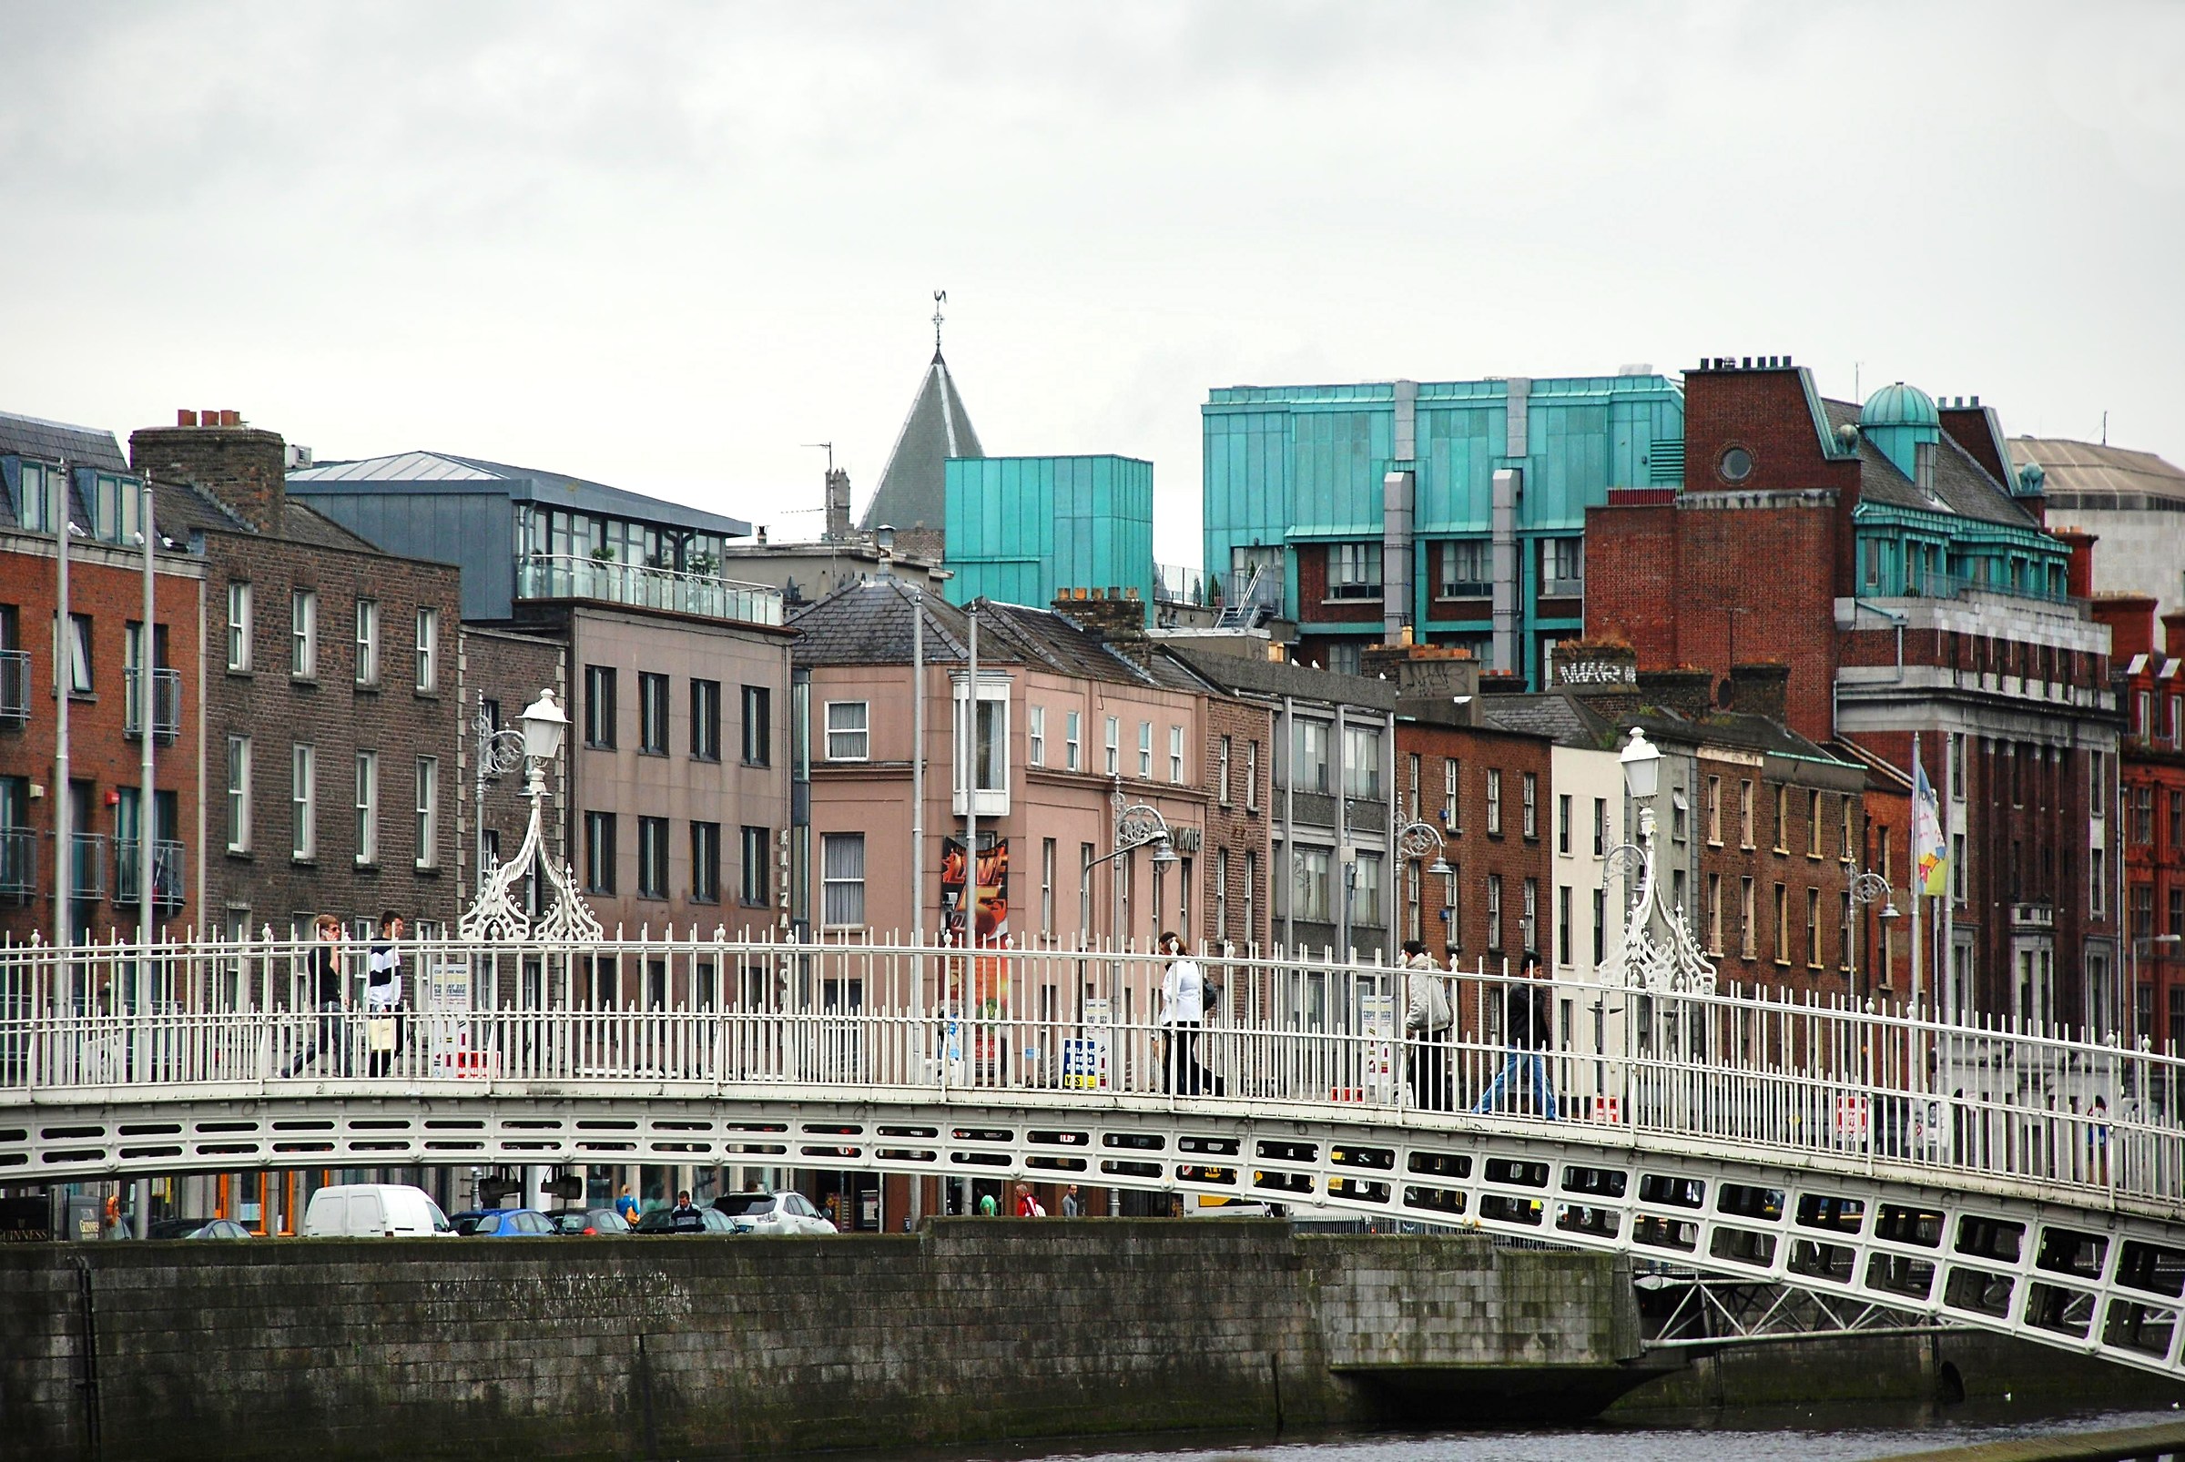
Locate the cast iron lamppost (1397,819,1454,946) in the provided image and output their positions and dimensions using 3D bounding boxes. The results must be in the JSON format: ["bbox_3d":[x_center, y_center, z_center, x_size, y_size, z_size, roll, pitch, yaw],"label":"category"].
[{"bbox_3d":[7.657,6.818,285.932,1.450,10.701,0.560,-1,-2,17],"label":"cast iron lamppost"}]

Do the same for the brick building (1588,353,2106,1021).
[{"bbox_3d":[22.934,2.786,375.232,12.000,26.410,20.610,-1,-2,20],"label":"brick building"}]

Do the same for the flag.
[{"bbox_3d":[19.140,2.178,280.124,0.850,3.190,0.300,0,-2,-6],"label":"flag"}]

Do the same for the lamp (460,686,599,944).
[{"bbox_3d":[-5.907,0.891,129.543,0.720,2.683,3.300,0,-2,11],"label":"lamp"}]

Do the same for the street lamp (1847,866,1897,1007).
[{"bbox_3d":[20.979,8.405,328.903,1.450,10.417,0.560,-1,-2,17],"label":"street lamp"}]

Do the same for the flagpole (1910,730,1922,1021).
[{"bbox_3d":[20.580,6.436,306.957,0.170,12.879,0.170,0,-2,0],"label":"flagpole"}]

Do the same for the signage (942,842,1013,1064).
[{"bbox_3d":[-2.609,5.020,277.974,1.700,5.330,0.100,1,-2,-26],"label":"signage"}]

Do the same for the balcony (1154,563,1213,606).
[{"bbox_3d":[2.351,-3.814,322.310,0.120,1.097,5.300,-1,-2,16],"label":"balcony"}]

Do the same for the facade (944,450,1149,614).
[{"bbox_3d":[-0.953,-4.717,304.831,4.600,4.191,3.300,-1,-2,16],"label":"facade"}]

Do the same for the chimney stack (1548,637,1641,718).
[{"bbox_3d":[13.626,-1.386,332.971,2.500,2.200,1.000,-1,-2,18],"label":"chimney stack"}]

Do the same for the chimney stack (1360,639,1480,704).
[{"bbox_3d":[8.494,-1.499,317.574,3.100,1.800,1.100,-1,-2,18],"label":"chimney stack"}]

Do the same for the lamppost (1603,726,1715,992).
[{"bbox_3d":[5.860,1.324,127.127,0.720,2.686,3.300,0,-2,11],"label":"lamppost"}]

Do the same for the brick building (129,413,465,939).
[{"bbox_3d":[-18.980,2.334,239.300,9.000,16.850,14.320,-1,-2,17],"label":"brick building"}]

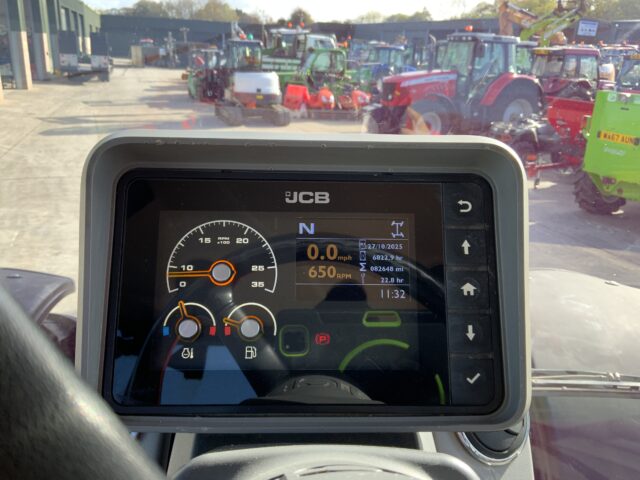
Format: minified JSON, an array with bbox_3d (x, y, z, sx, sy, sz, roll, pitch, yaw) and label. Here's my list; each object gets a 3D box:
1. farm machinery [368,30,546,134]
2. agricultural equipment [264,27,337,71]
[{"bbox_3d":[3.580,-4.020,14.300,4.900,3.000,2.450,-10,23,-30],"label":"farm machinery"},{"bbox_3d":[-1.367,-7.531,23.274,4.900,3.050,2.500,-13,24,-35],"label":"agricultural equipment"}]

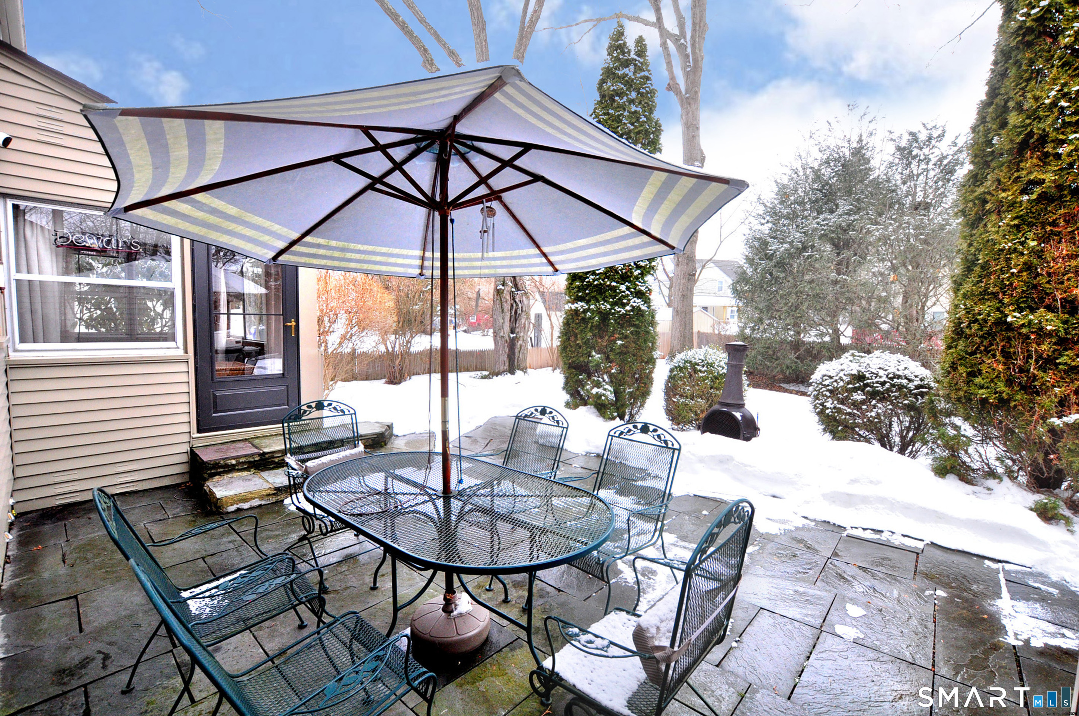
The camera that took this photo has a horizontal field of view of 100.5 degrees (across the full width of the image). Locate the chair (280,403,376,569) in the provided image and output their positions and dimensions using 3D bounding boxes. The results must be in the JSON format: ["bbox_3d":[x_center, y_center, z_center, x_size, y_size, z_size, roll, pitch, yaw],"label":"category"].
[{"bbox_3d":[-1.405,0.862,3.161,0.800,1.045,0.600,2,3,43],"label":"chair"}]

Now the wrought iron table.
[{"bbox_3d":[-0.485,1.046,2.342,1.920,0.725,1.050,2,3,42],"label":"wrought iron table"}]

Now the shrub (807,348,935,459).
[{"bbox_3d":[3.714,0.548,5.074,1.220,1.280,1.200,0,2,0],"label":"shrub"}]

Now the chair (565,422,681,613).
[{"bbox_3d":[0.407,0.904,2.551,0.760,0.985,0.600,-2,3,-44],"label":"chair"}]

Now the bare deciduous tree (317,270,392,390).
[{"bbox_3d":[-4.999,-0.665,11.283,2.800,3.450,2.700,0,2,0],"label":"bare deciduous tree"}]

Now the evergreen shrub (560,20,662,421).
[{"bbox_3d":[1.147,-2.152,7.228,1.600,6.550,1.550,0,2,0],"label":"evergreen shrub"}]

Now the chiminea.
[{"bbox_3d":[2.246,0.512,5.322,0.650,1.410,0.600,1,3,37],"label":"chiminea"}]

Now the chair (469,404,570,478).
[{"bbox_3d":[-0.221,0.879,3.124,0.600,1.000,0.760,2,3,45],"label":"chair"}]

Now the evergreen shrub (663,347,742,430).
[{"bbox_3d":[2.351,0.484,6.522,1.100,1.320,1.100,0,2,0],"label":"evergreen shrub"}]

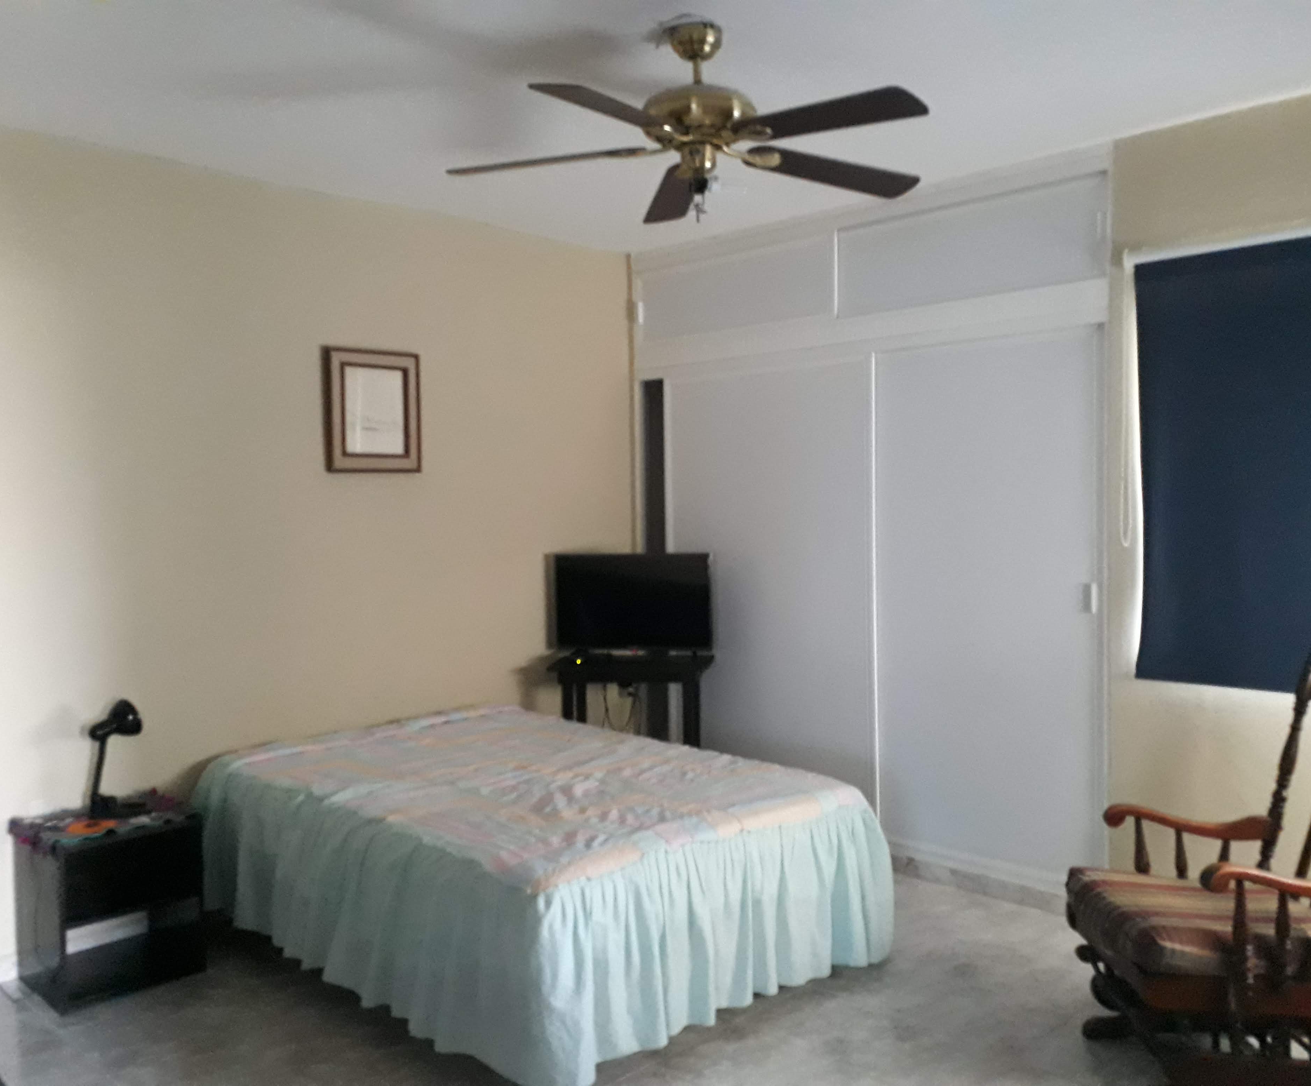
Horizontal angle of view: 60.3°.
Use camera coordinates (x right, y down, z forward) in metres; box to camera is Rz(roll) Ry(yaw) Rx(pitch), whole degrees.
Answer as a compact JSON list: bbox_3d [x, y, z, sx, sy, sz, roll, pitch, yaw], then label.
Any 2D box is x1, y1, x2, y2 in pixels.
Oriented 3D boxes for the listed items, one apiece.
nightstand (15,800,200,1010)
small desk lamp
[{"bbox_3d":[-1.800,1.165,3.736,0.444,0.529,0.403,-3,4,-45],"label":"nightstand"},{"bbox_3d":[-1.779,0.706,3.735,0.165,0.370,0.120,-1,3,-15],"label":"small desk lamp"}]

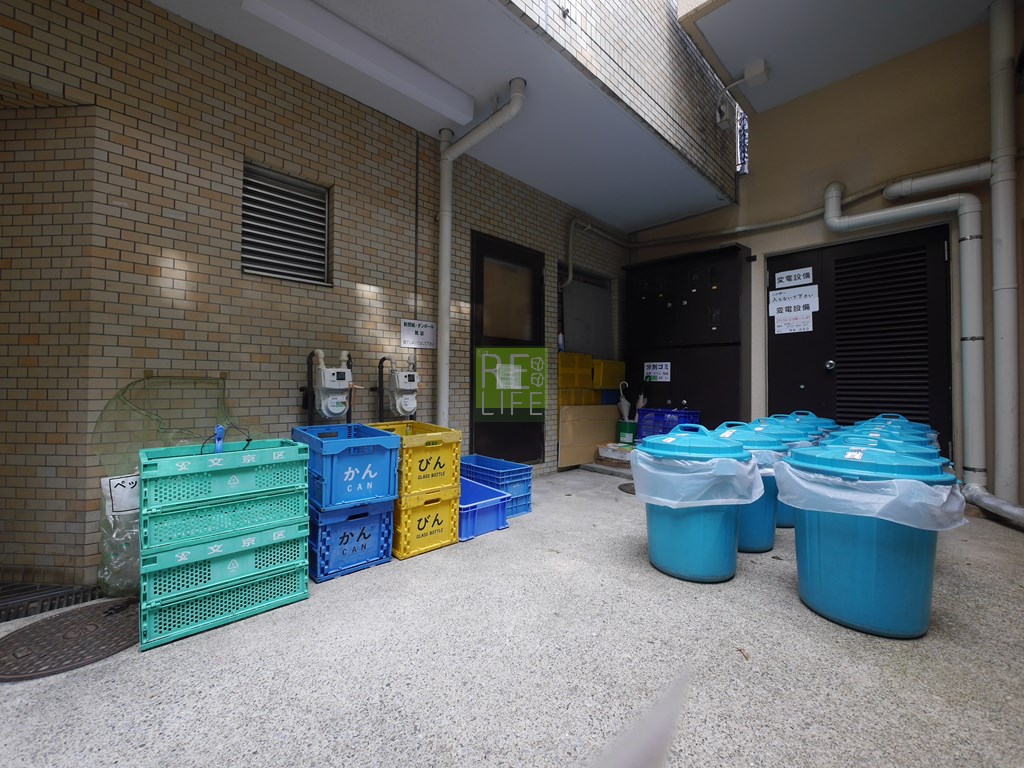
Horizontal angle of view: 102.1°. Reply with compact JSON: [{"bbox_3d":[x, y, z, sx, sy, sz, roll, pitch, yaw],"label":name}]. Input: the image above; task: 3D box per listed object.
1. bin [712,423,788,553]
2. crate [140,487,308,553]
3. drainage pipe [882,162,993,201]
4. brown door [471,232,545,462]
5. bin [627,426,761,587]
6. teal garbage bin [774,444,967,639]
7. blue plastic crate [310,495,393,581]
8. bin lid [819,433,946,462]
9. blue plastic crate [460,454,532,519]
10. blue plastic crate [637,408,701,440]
[{"bbox_3d":[1.309,0.562,2.452,0.535,0.700,0.535,1,-1,-44],"label":"bin"},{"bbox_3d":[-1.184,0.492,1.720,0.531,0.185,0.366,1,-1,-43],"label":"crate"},{"bbox_3d":[3.230,-1.540,3.163,0.140,0.120,0.573,1,-1,-44],"label":"drainage pipe"},{"bbox_3d":[-0.024,-0.264,3.798,0.925,2.063,0.080,1,-1,-44],"label":"brown door"},{"bbox_3d":[0.883,0.557,2.053,0.550,0.685,0.550,1,-1,-43],"label":"bin"},{"bbox_3d":[1.371,0.553,1.639,0.550,0.685,0.550,1,-1,-43],"label":"teal garbage bin"},{"bbox_3d":[-0.936,0.760,2.217,0.366,0.320,0.530,1,-1,-42],"label":"blue plastic crate"},{"bbox_3d":[1.933,0.312,2.166,0.535,0.140,0.535,1,-1,-44],"label":"bin lid"},{"bbox_3d":[-0.183,0.739,3.049,0.610,0.320,0.310,0,0,44],"label":"blue plastic crate"},{"bbox_3d":[1.575,0.425,4.057,0.575,0.340,0.380,0,-1,35],"label":"blue plastic crate"}]

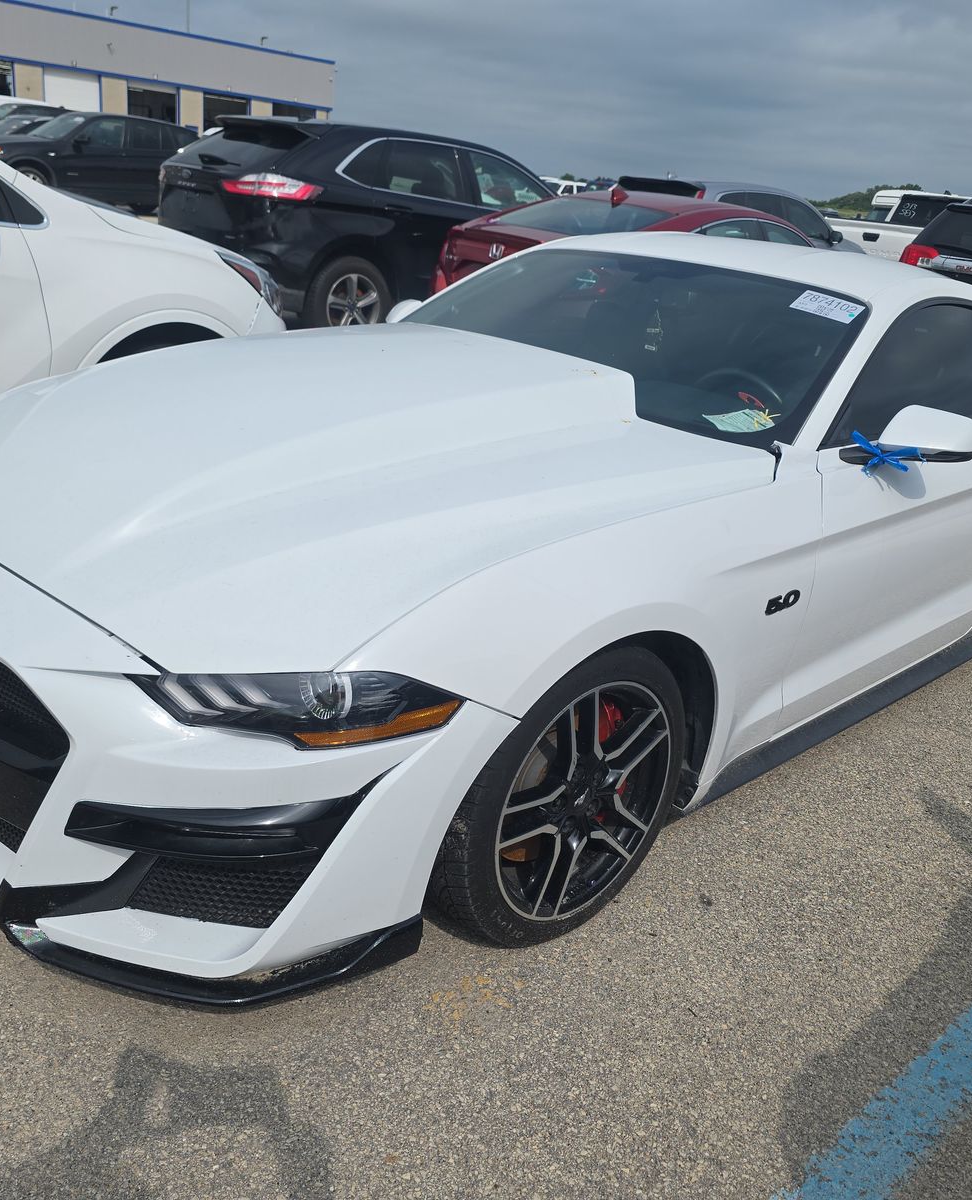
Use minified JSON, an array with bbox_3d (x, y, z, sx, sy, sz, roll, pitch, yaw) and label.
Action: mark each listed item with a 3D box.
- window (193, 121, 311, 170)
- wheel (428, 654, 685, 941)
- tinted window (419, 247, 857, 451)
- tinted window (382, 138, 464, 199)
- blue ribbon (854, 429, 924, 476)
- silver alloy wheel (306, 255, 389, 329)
[{"bbox_3d":[-1.988,-3.552,8.401,0.580,0.130,1.350,-45,41,-13],"label":"window"},{"bbox_3d":[0.129,0.367,2.164,0.672,0.672,0.255,-15,29,-42],"label":"wheel"},{"bbox_3d":[0.310,-0.734,3.024,1.400,0.137,0.867,25,53,40],"label":"tinted window"},{"bbox_3d":[-0.519,-3.504,8.663,0.840,0.410,0.100,-14,18,-42],"label":"tinted window"},{"bbox_3d":[0.926,-0.338,2.449,0.165,0.105,0.080,5,21,-1],"label":"blue ribbon"},{"bbox_3d":[-1.121,-2.378,8.556,0.750,0.750,0.250,-10,26,-35],"label":"silver alloy wheel"}]

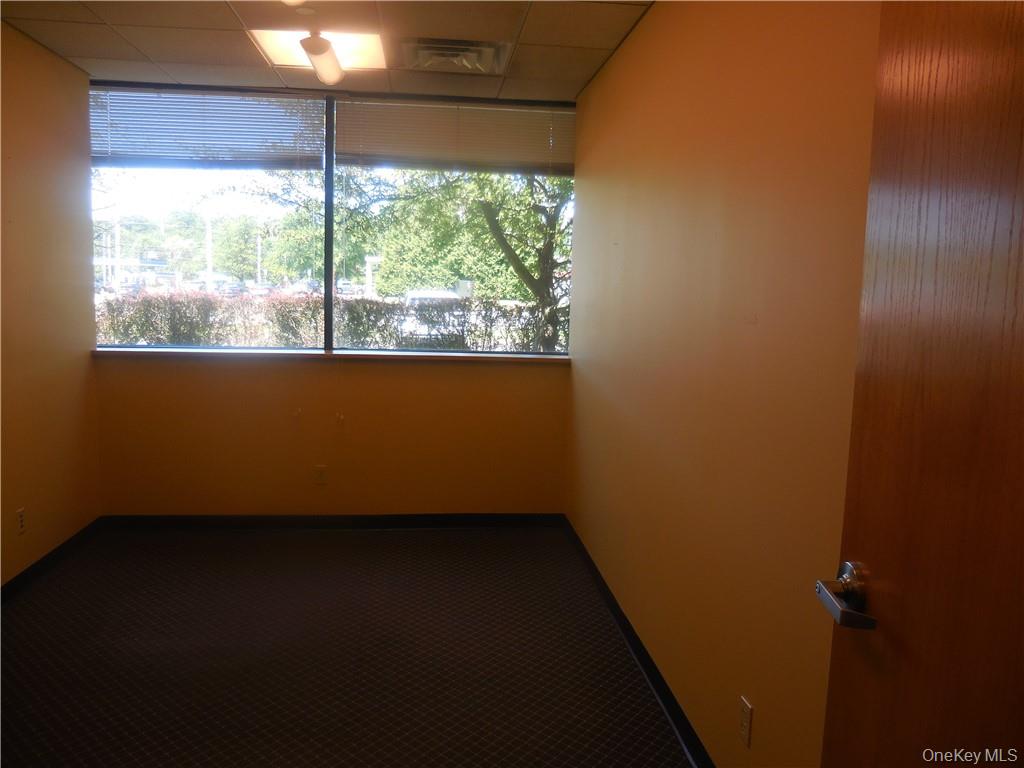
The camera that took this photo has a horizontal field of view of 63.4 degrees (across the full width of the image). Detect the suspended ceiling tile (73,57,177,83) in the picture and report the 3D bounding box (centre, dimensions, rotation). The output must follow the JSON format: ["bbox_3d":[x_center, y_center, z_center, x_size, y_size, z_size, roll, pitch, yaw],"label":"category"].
[{"bbox_3d":[-2.106,-1.708,4.480,0.442,0.020,0.481,1,7,-6],"label":"suspended ceiling tile"}]

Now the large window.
[{"bbox_3d":[-1.004,-0.930,4.880,2.720,1.490,0.100,1,7,-6],"label":"large window"}]

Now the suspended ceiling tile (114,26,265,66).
[{"bbox_3d":[-1.529,-1.639,3.996,0.610,0.020,0.607,1,7,-6],"label":"suspended ceiling tile"}]

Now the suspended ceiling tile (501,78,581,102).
[{"bbox_3d":[0.164,-1.683,4.711,0.462,0.020,0.481,1,7,-6],"label":"suspended ceiling tile"}]

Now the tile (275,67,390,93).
[{"bbox_3d":[-0.976,-1.696,4.595,0.610,0.020,0.481,1,7,-6],"label":"tile"}]

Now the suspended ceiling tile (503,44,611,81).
[{"bbox_3d":[0.218,-1.620,4.173,0.462,0.020,0.607,1,7,-6],"label":"suspended ceiling tile"}]

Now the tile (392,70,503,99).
[{"bbox_3d":[-0.369,-1.689,4.657,0.610,0.020,0.481,1,7,-6],"label":"tile"}]

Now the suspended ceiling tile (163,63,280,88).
[{"bbox_3d":[-1.583,-1.702,4.533,0.610,0.020,0.481,1,7,-6],"label":"suspended ceiling tile"}]

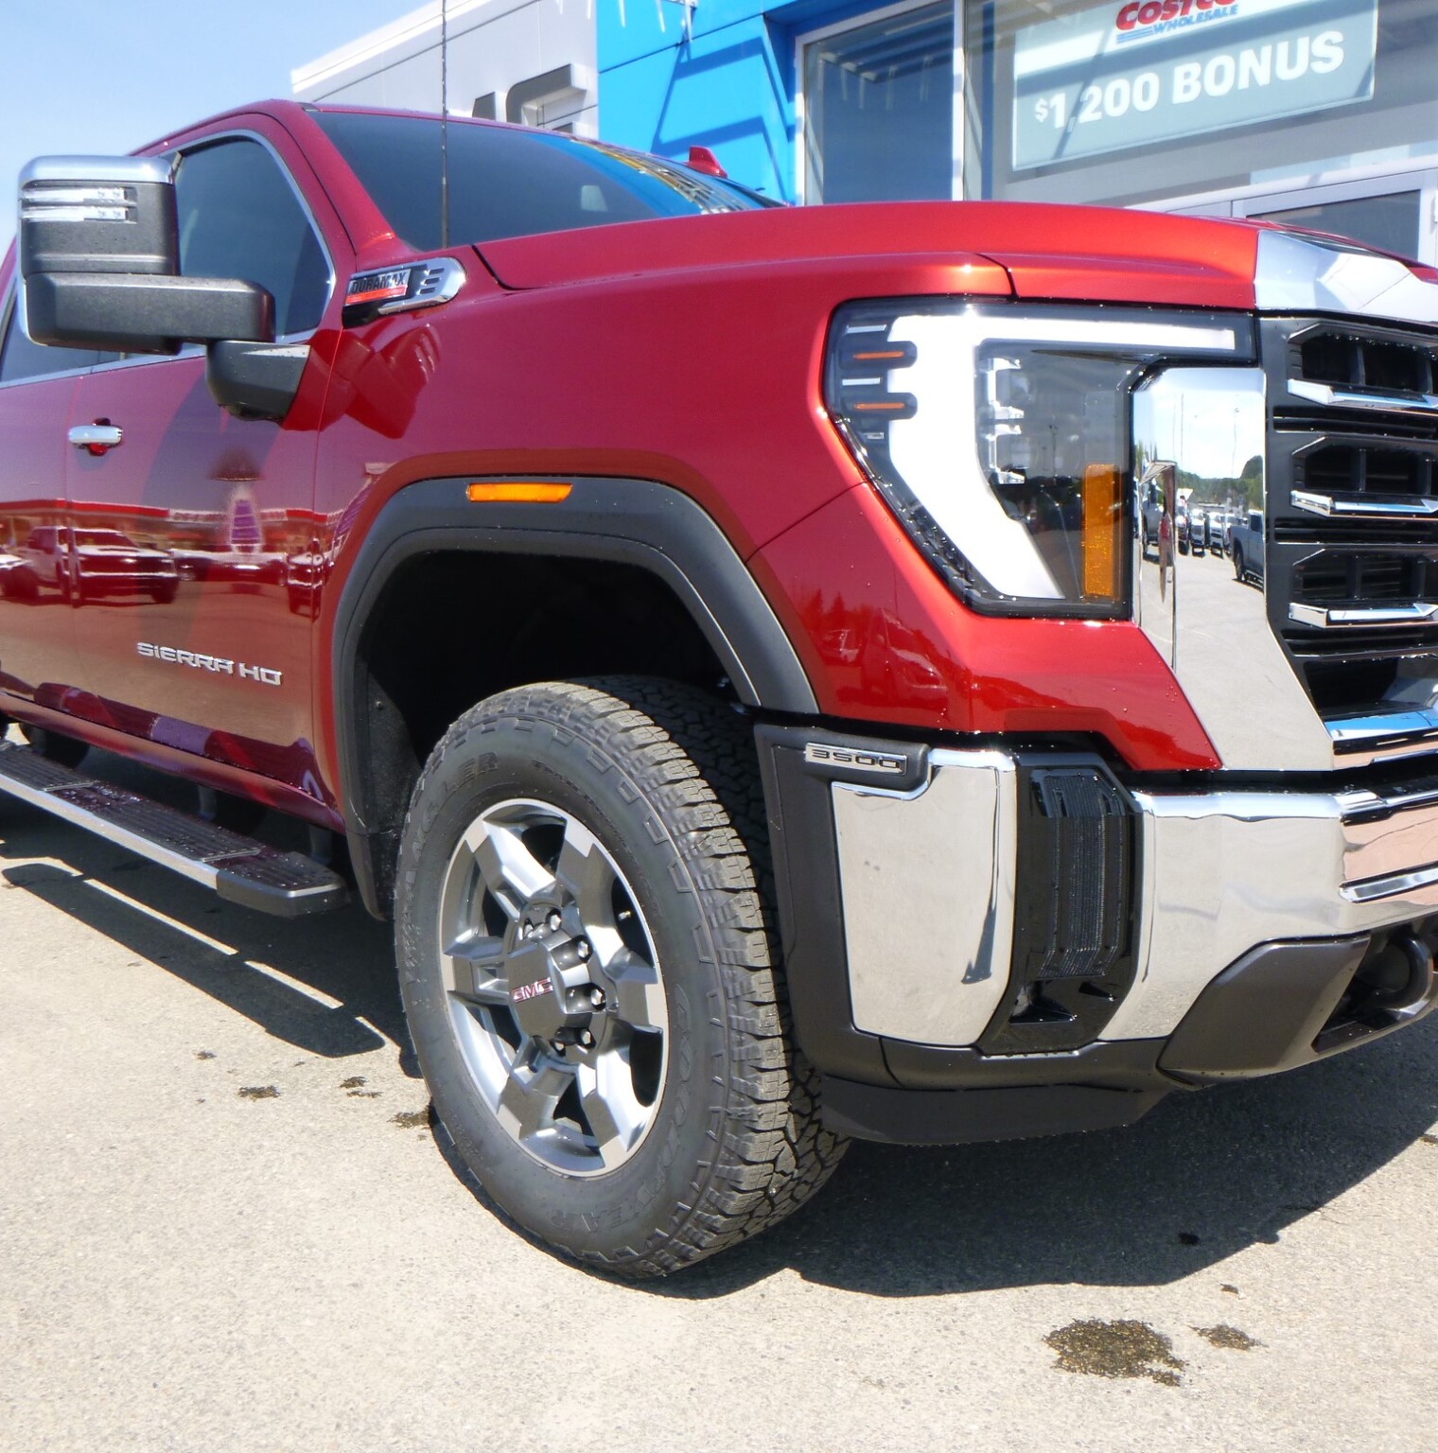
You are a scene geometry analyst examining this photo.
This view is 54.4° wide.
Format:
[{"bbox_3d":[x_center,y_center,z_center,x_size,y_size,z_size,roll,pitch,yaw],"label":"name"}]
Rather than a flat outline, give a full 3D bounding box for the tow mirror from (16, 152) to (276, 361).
[{"bbox_3d":[-0.904,-0.721,2.204,0.348,0.298,0.192,-9,11,-40],"label":"tow mirror"}]

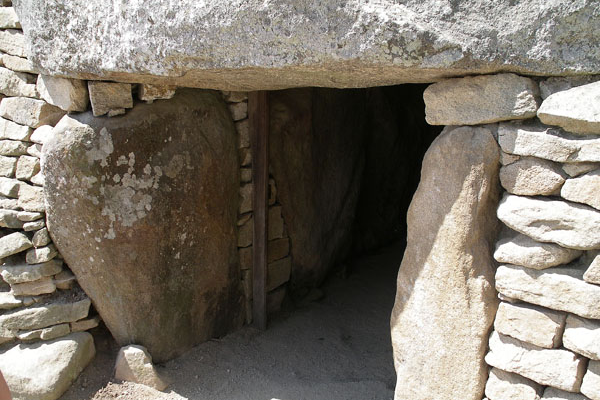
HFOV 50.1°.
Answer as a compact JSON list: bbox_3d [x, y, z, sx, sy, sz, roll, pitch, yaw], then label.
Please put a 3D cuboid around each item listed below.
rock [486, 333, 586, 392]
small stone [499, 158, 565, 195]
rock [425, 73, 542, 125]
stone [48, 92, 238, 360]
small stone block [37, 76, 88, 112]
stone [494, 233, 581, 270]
[{"bbox_3d":[0.977,0.627,2.623,0.398,0.192,0.270,7,12,34],"label":"rock"},{"bbox_3d":[0.937,-0.102,2.559,0.250,0.144,0.220,6,12,32],"label":"small stone"},{"bbox_3d":[0.727,-0.406,2.588,0.439,0.201,0.300,4,10,20],"label":"rock"},{"bbox_3d":[-0.799,0.105,3.488,0.420,1.392,1.090,9,13,43],"label":"stone"},{"bbox_3d":[-1.092,-0.486,2.930,0.213,0.159,0.240,-6,11,-30],"label":"small stone block"},{"bbox_3d":[0.972,0.188,2.589,0.329,0.120,0.260,6,12,32],"label":"stone"}]

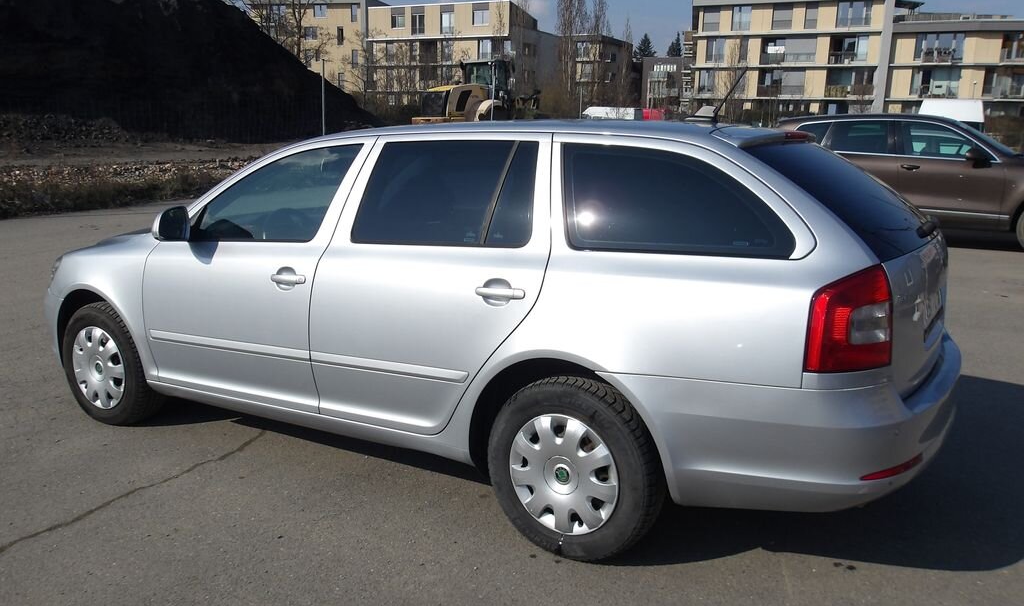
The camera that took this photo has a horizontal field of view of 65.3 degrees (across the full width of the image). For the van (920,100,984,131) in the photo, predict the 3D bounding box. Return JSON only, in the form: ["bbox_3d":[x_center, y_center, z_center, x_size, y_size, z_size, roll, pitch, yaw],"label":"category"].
[{"bbox_3d":[15.439,-5.875,28.278,2.050,2.360,4.900,7,14,27],"label":"van"}]

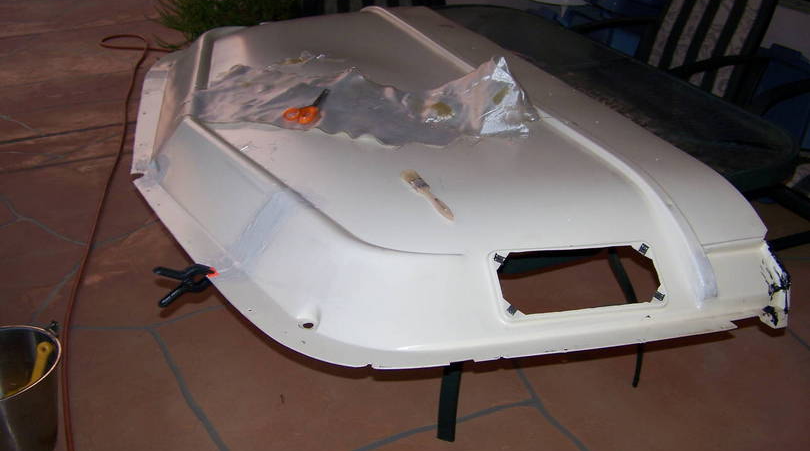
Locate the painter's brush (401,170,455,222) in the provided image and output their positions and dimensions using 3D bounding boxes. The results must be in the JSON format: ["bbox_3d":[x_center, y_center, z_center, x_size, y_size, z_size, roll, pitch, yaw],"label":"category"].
[{"bbox_3d":[0.039,-0.052,1.378,0.029,0.014,0.194,-13,31,-19],"label":"painter's brush"}]

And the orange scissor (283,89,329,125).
[{"bbox_3d":[-0.211,-0.257,1.768,0.078,0.018,0.195,4,30,10],"label":"orange scissor"}]

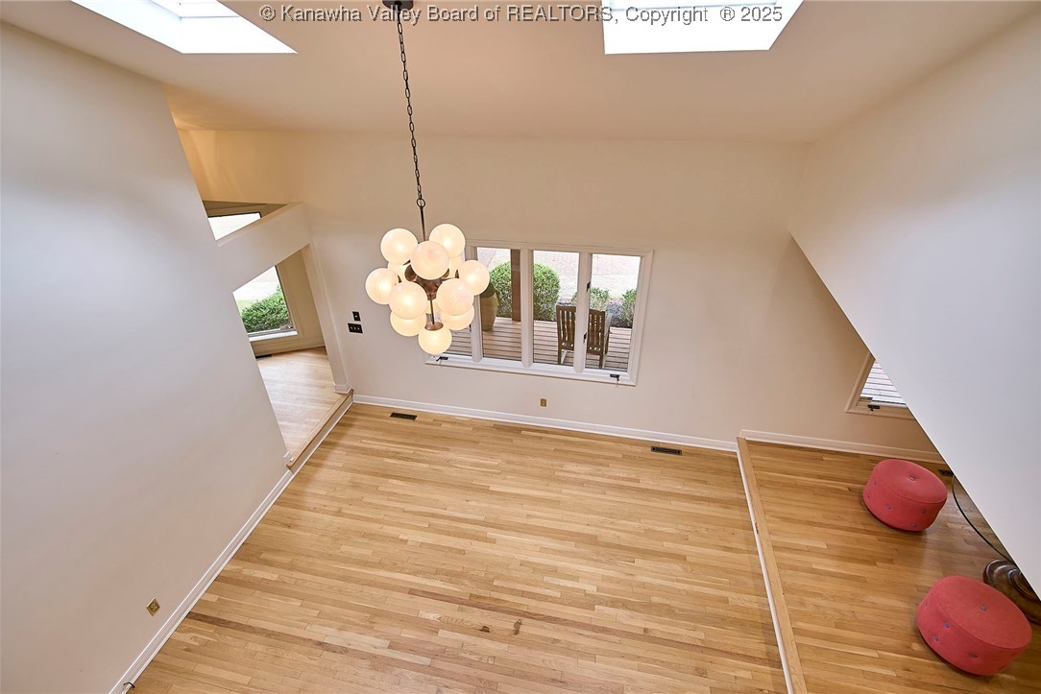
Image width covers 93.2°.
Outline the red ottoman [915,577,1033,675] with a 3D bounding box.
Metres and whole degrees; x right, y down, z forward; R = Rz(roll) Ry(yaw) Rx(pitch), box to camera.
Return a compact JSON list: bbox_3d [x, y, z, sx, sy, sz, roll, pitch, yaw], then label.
[{"bbox_3d":[3.260,1.997,3.562,0.545,0.400,0.545,6,33,11],"label":"red ottoman"}]

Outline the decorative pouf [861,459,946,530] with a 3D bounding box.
[{"bbox_3d":[3.561,1.361,4.572,0.545,0.400,0.545,6,33,11],"label":"decorative pouf"}]

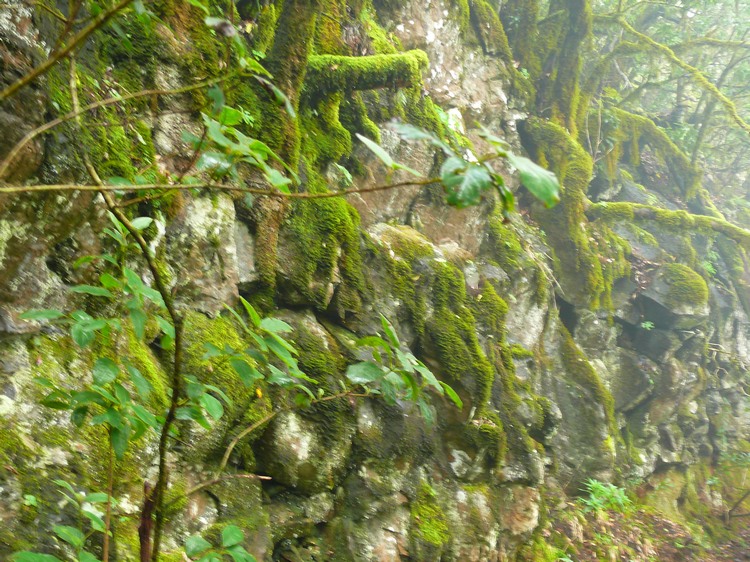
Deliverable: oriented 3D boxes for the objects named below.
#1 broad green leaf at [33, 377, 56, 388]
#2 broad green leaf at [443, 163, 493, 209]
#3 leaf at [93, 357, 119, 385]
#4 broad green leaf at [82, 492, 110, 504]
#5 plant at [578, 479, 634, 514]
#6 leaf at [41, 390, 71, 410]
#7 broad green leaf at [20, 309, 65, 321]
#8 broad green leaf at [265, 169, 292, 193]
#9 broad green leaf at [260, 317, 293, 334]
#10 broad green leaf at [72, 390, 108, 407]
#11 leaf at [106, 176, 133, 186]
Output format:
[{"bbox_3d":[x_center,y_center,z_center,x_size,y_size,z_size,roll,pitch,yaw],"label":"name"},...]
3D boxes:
[{"bbox_3d":[-0.763,0.234,2.100,0.062,0.020,0.035,14,18,-15],"label":"broad green leaf"},{"bbox_3d":[0.163,-0.168,1.600,0.088,0.080,0.045,0,3,0],"label":"broad green leaf"},{"bbox_3d":[-0.622,0.209,2.100,0.062,0.060,0.035,0,3,-6],"label":"leaf"},{"bbox_3d":[-0.642,0.502,2.100,0.068,0.025,0.040,1,3,17],"label":"broad green leaf"},{"bbox_3d":[1.400,1.303,5.500,0.330,0.220,0.280,1,3,18],"label":"plant"},{"bbox_3d":[-0.738,0.278,2.100,0.070,0.035,0.045,-1,3,-16],"label":"leaf"},{"bbox_3d":[-0.768,0.079,2.100,0.105,0.025,0.045,-1,3,-17],"label":"broad green leaf"},{"bbox_3d":[-0.212,-0.221,2.000,0.065,0.030,0.045,38,27,24],"label":"broad green leaf"},{"bbox_3d":[-0.260,0.117,2.400,0.088,0.025,0.045,16,15,15],"label":"broad green leaf"},{"bbox_3d":[-0.657,0.271,2.100,0.083,0.030,0.045,1,3,17],"label":"broad green leaf"},{"bbox_3d":[-0.604,-0.235,2.150,0.062,0.022,0.040,-1,3,-17],"label":"leaf"}]

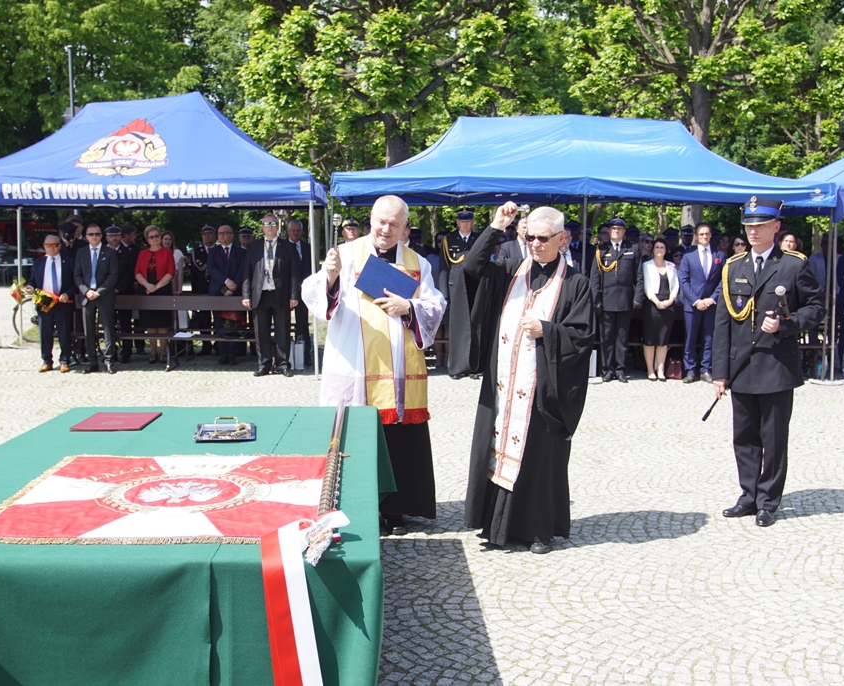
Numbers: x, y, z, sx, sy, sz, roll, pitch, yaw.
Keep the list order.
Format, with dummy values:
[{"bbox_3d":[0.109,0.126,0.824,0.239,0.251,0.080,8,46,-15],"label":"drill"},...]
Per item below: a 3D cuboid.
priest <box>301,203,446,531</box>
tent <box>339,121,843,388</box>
[{"bbox_3d":[-0.261,0.115,5.163,0.760,1.832,0.520,0,6,-3],"label":"priest"},{"bbox_3d":[1.854,-1.342,12.411,5.880,3.220,2.950,1,6,-2],"label":"tent"}]

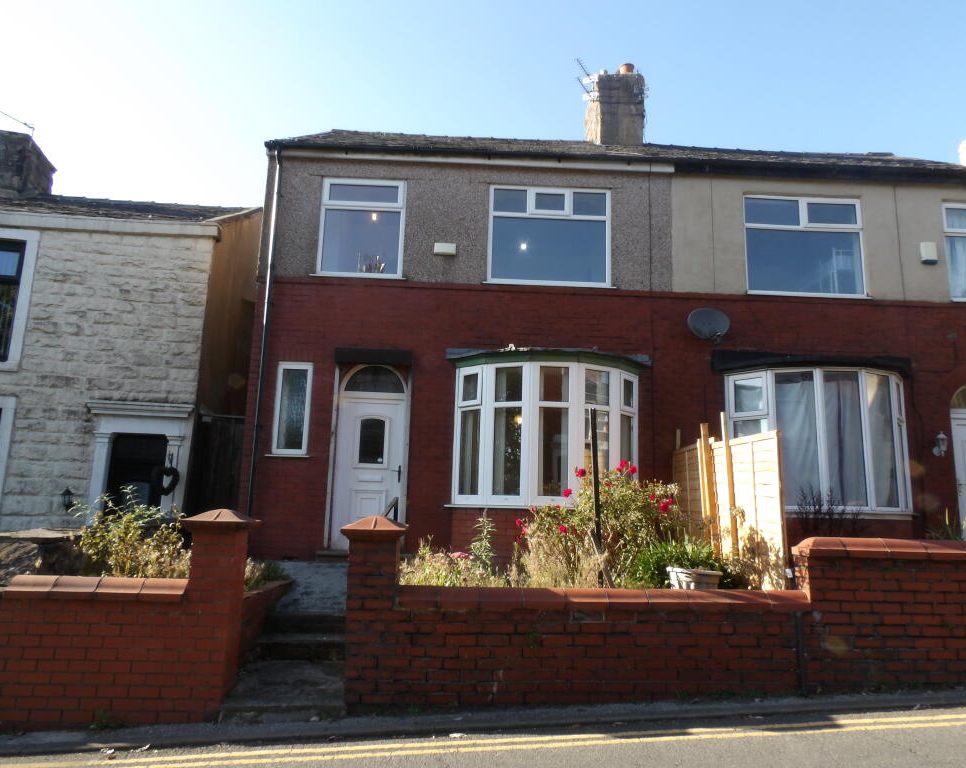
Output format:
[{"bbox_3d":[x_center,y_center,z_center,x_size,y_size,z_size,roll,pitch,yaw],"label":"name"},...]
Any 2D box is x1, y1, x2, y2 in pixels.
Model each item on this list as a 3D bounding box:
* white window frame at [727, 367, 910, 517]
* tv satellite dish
[{"bbox_3d":[4.450,0.741,9.064,2.425,1.755,0.727,2,-10,-1],"label":"white window frame"},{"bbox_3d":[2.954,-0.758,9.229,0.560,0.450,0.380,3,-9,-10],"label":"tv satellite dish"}]

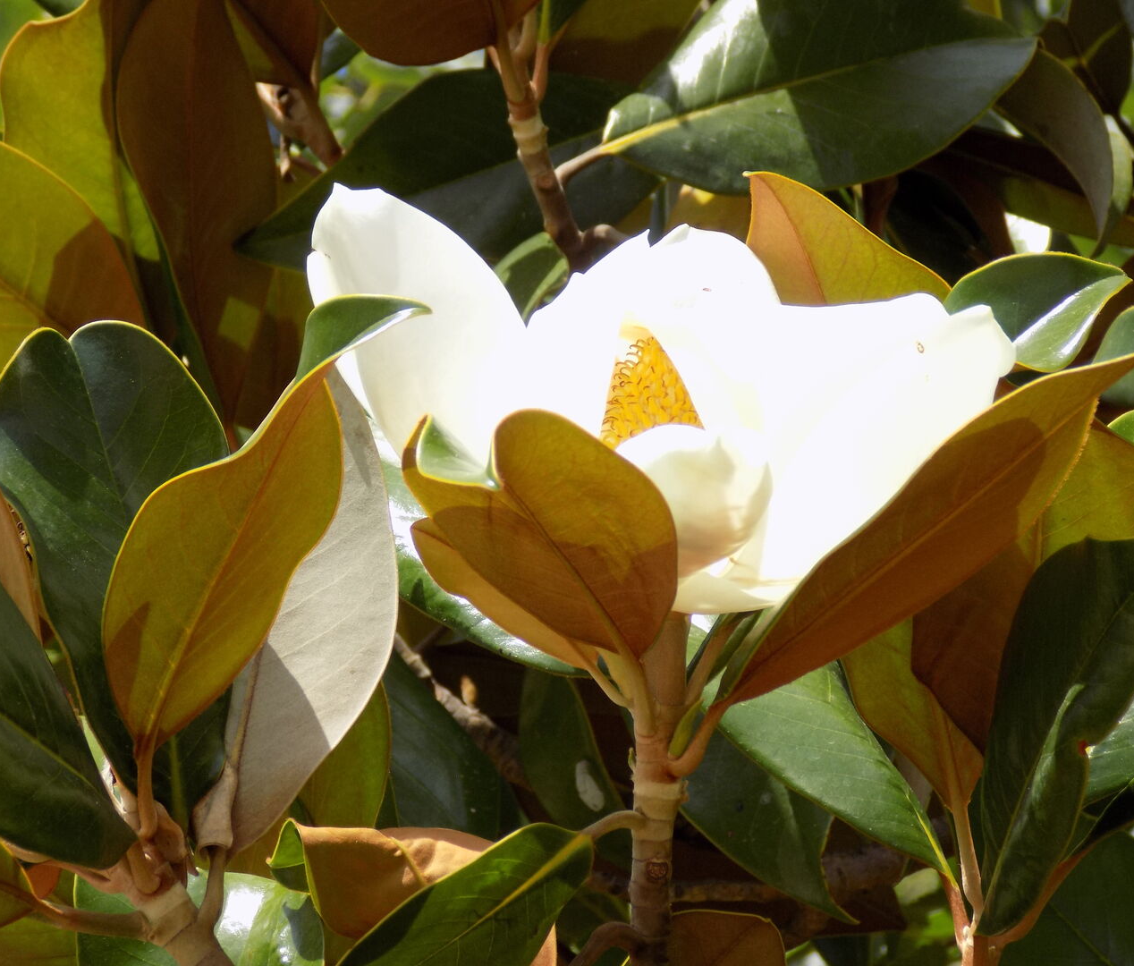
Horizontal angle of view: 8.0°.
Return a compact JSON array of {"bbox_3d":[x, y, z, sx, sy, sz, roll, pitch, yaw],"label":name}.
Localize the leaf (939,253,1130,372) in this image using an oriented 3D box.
[{"bbox_3d":[0.150,-0.053,2.630,0.085,0.055,0.028,-24,-34,-1],"label":"leaf"}]

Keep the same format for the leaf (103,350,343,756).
[{"bbox_3d":[-0.093,0.019,2.190,0.055,0.135,0.030,27,21,0],"label":"leaf"}]

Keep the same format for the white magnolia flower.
[{"bbox_3d":[0.026,-0.023,2.250,0.197,0.120,0.175,0,-10,0],"label":"white magnolia flower"}]

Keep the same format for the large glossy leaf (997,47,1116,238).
[{"bbox_3d":[0.172,-0.119,2.820,0.034,0.075,0.025,-27,0,20],"label":"large glossy leaf"}]

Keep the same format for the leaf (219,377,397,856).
[{"bbox_3d":[-0.071,0.036,2.220,0.065,0.140,0.030,9,10,-30],"label":"leaf"}]

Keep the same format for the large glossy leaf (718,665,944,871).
[{"bbox_3d":[0.083,0.088,2.600,0.062,0.108,0.028,-39,-12,2],"label":"large glossy leaf"}]

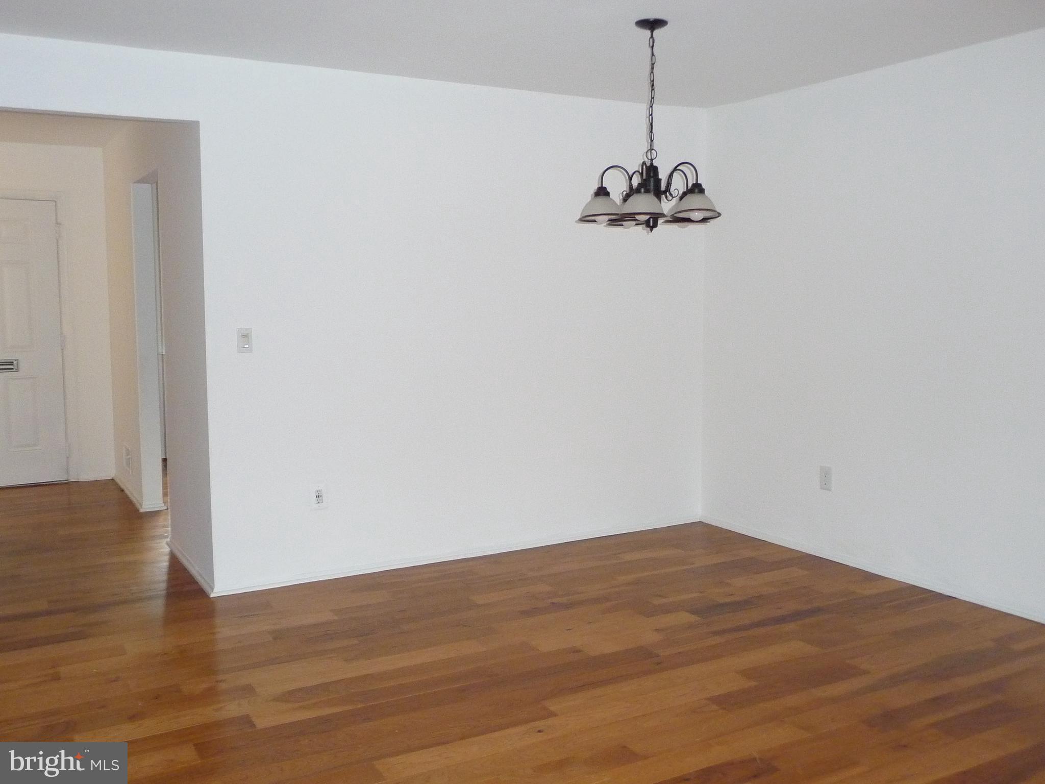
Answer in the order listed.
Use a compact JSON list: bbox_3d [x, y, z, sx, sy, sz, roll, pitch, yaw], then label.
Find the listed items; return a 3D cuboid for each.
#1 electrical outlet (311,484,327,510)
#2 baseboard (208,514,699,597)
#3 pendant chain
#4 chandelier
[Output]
[{"bbox_3d":[-0.985,0.510,4.401,0.077,0.122,0.010,-4,7,-27],"label":"electrical outlet"},{"bbox_3d":[-0.175,0.846,4.854,2.850,0.050,0.020,-4,7,-27],"label":"baseboard"},{"bbox_3d":[0.509,-1.170,3.592,0.040,0.525,0.035,0,6,3],"label":"pendant chain"},{"bbox_3d":[0.510,-1.046,3.606,0.570,0.810,0.560,0,6,3],"label":"chandelier"}]

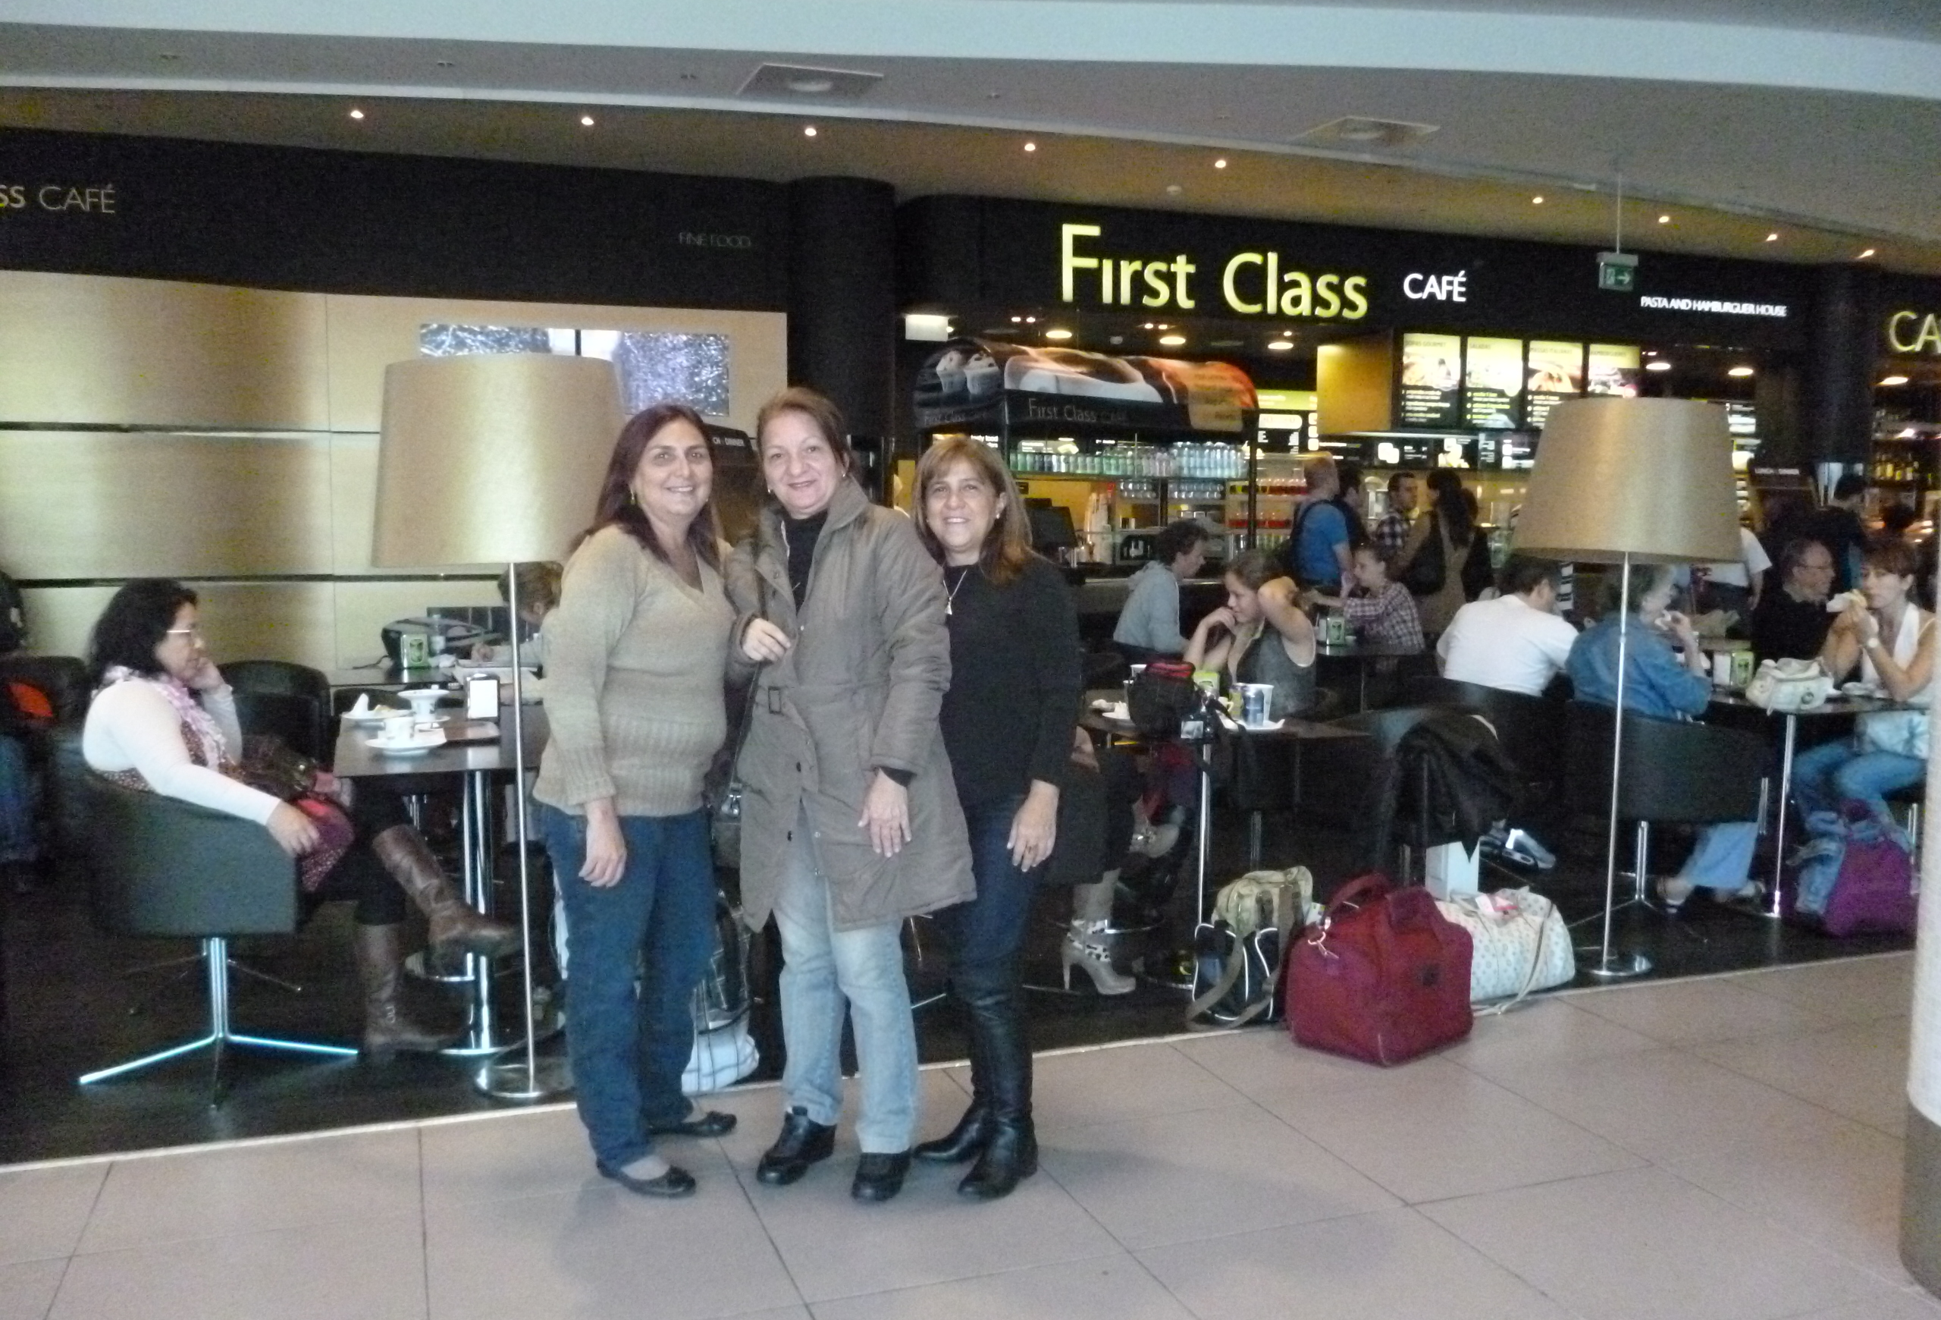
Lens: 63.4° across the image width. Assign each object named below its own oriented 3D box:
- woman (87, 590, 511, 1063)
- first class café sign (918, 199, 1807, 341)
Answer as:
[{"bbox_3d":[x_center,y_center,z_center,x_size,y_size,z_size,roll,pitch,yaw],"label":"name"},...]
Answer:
[{"bbox_3d":[-1.657,0.386,3.952,1.030,1.220,0.540,-1,5,-14],"label":"woman"},{"bbox_3d":[2.958,-2.555,10.581,7.000,0.660,0.180,-1,5,-19],"label":"first class café sign"}]

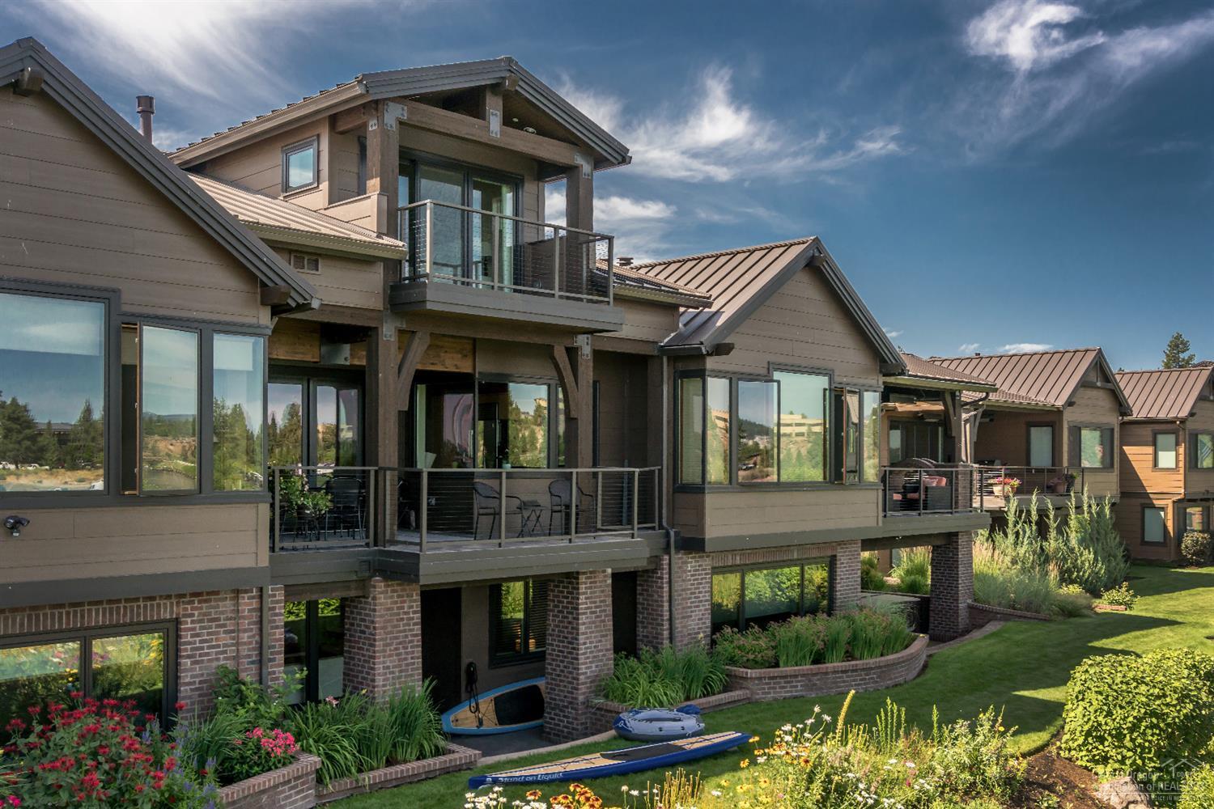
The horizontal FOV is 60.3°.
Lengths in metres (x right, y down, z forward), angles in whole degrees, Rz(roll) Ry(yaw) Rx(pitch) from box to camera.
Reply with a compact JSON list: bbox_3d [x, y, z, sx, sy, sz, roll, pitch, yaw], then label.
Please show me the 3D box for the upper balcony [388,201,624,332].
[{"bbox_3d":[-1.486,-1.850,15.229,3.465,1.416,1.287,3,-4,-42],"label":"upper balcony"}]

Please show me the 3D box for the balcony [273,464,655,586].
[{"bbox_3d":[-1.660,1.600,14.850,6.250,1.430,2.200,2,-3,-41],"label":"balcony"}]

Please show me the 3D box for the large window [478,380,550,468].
[{"bbox_3d":[-1.528,0.361,17.177,1.515,1.495,0.099,3,-4,-42],"label":"large window"}]

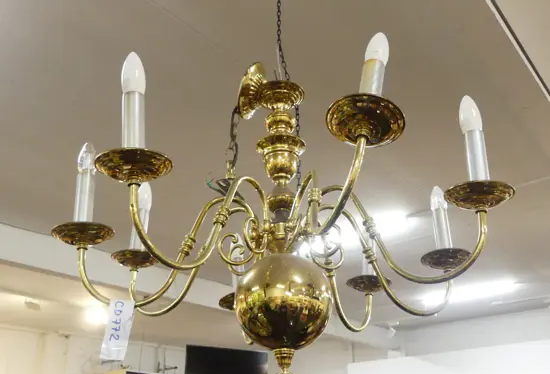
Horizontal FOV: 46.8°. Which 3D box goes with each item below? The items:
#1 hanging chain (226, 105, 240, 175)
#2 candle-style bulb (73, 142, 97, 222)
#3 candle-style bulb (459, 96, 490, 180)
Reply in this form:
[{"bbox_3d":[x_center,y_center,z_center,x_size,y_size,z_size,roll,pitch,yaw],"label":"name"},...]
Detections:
[{"bbox_3d":[-0.082,-0.093,1.259,0.027,0.160,0.023,0,-25,0],"label":"hanging chain"},{"bbox_3d":[-0.340,-0.005,1.143,0.035,0.169,0.035,-4,-23,0],"label":"candle-style bulb"},{"bbox_3d":[0.322,-0.072,1.028,0.035,0.169,0.035,0,-22,0],"label":"candle-style bulb"}]

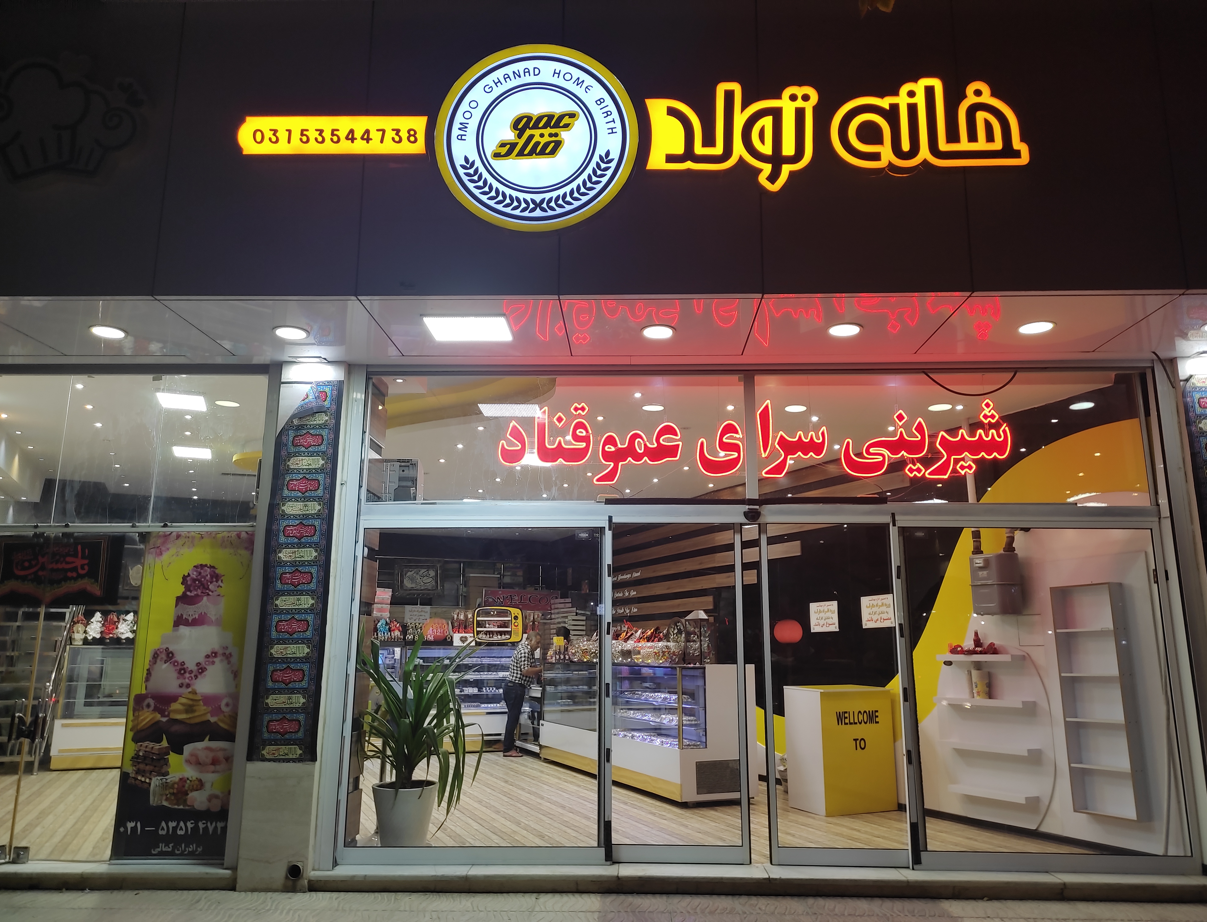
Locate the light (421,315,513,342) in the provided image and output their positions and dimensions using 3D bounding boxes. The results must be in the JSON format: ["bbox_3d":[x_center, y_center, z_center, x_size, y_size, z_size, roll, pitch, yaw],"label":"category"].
[{"bbox_3d":[-0.911,-0.890,6.251,0.556,0.036,0.535,0,-12,2],"label":"light"}]

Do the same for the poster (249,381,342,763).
[{"bbox_3d":[-2.212,0.736,6.615,0.498,2.721,0.020,0,-12,2],"label":"poster"}]

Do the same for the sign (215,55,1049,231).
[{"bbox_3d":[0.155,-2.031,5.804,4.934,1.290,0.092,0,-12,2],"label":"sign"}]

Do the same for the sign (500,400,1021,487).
[{"bbox_3d":[1.133,-0.146,6.998,3.869,0.651,0.041,0,-12,2],"label":"sign"}]

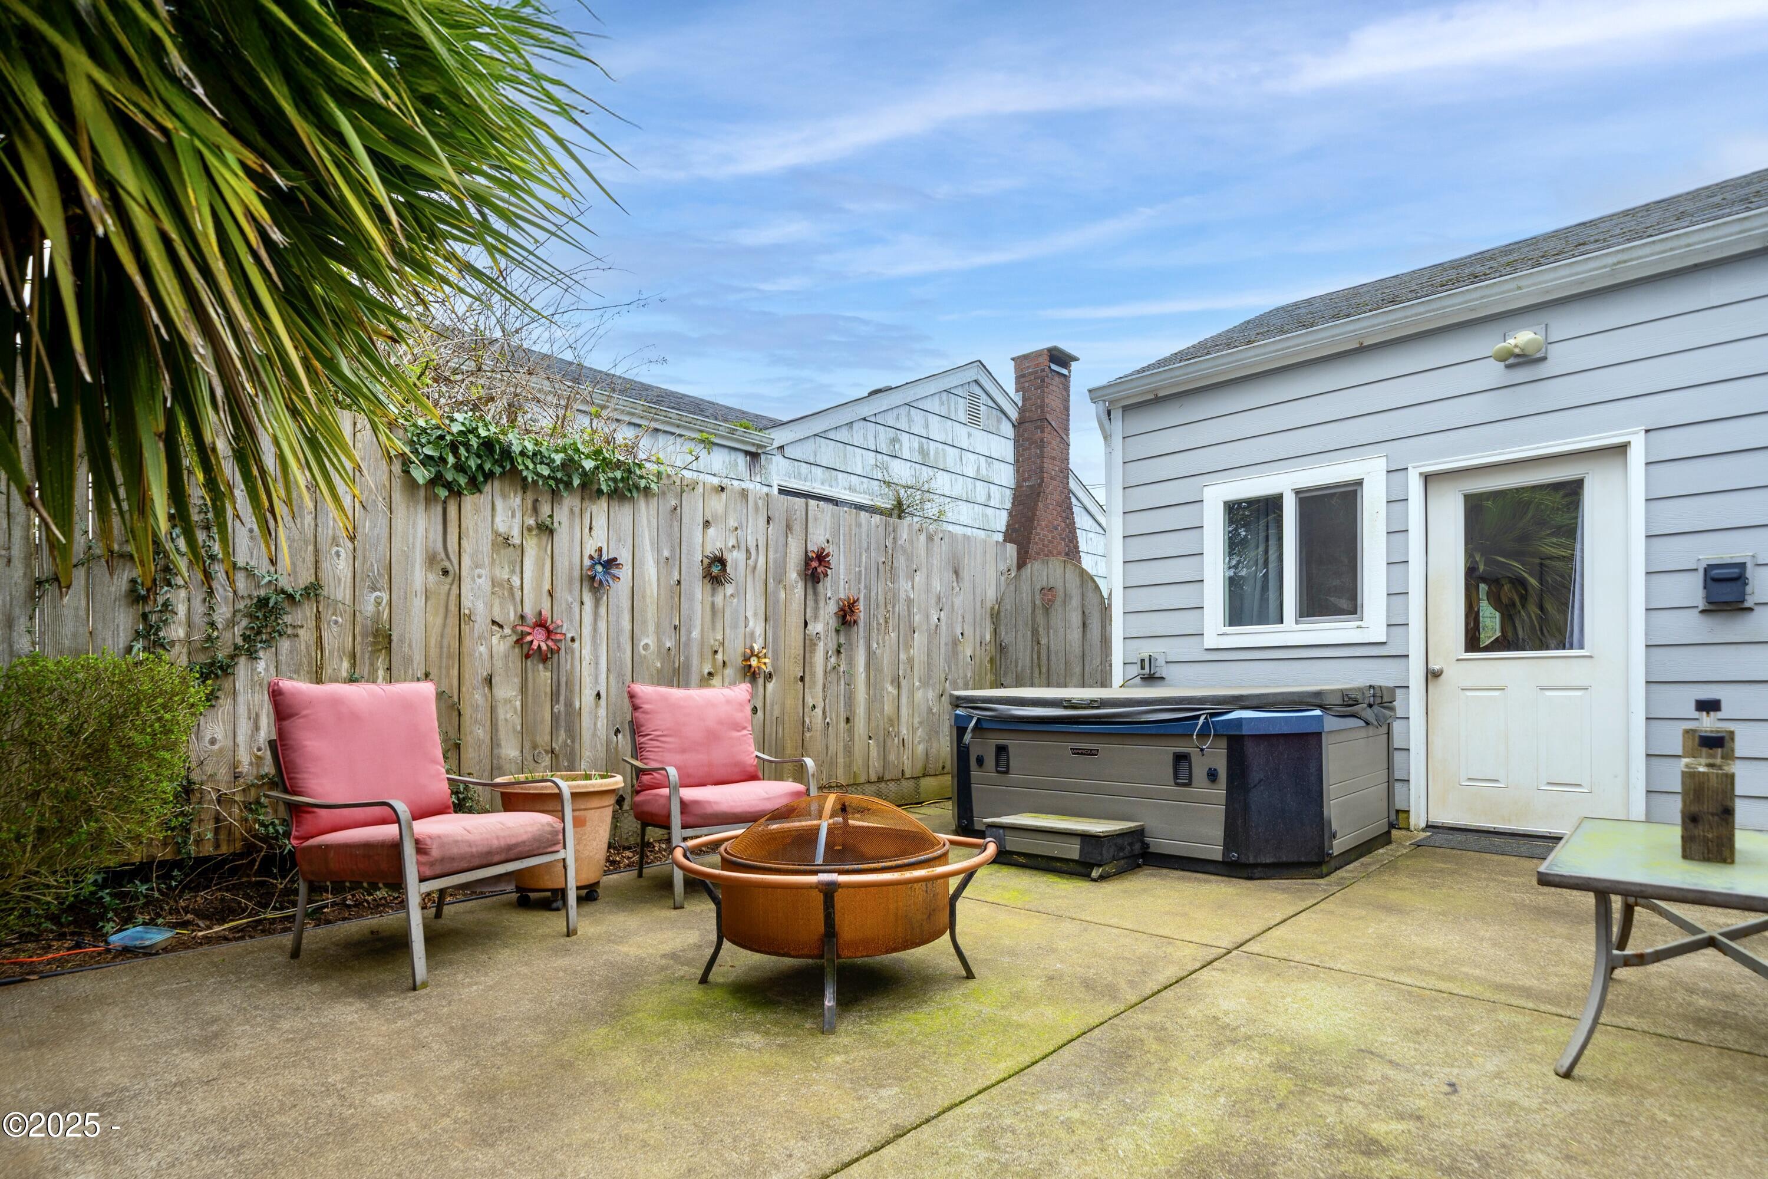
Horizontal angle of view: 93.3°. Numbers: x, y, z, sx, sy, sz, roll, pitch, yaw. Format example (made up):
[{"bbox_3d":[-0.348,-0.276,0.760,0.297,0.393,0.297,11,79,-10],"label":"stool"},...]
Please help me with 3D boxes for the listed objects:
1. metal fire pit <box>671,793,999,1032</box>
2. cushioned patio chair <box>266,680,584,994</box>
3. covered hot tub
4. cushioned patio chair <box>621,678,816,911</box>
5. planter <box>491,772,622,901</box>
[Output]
[{"bbox_3d":[-0.137,0.856,2.435,0.930,0.545,0.930,0,-5,-3],"label":"metal fire pit"},{"bbox_3d":[-1.501,0.730,2.734,0.750,0.870,0.620,-2,-5,24],"label":"cushioned patio chair"},{"bbox_3d":[1.585,1.000,4.820,2.100,0.840,1.650,-4,-6,43],"label":"covered hot tub"},{"bbox_3d":[-0.715,0.842,3.652,0.620,0.870,0.750,3,-5,-29],"label":"cushioned patio chair"},{"bbox_3d":[-1.281,0.990,3.290,0.475,0.485,0.475,2,-5,-21],"label":"planter"}]

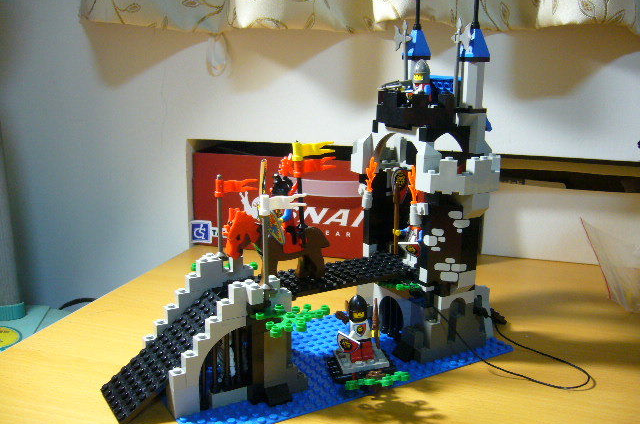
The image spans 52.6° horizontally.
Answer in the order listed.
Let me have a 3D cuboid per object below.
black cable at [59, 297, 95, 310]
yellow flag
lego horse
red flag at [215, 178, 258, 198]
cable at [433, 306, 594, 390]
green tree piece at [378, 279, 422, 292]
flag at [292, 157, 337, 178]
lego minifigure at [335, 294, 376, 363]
[{"bbox_3d":[-0.296,0.112,0.790,0.048,0.017,0.018,5,14,18],"label":"black cable"},{"bbox_3d":[-0.004,-0.042,0.442,0.031,0.013,0.007,-5,14,-24],"label":"yellow flag"},{"bbox_3d":[-0.028,0.022,0.442,0.078,0.055,0.017,-7,15,-31],"label":"lego horse"},{"bbox_3d":[-0.058,-0.017,0.453,0.031,0.013,0.007,-4,14,-17],"label":"red flag"},{"bbox_3d":[0.133,0.093,0.458,0.084,0.042,0.086,-7,15,-31],"label":"cable"},{"bbox_3d":[0.061,0.054,0.485,0.029,0.006,0.036,-7,15,-31],"label":"green tree piece"},{"bbox_3d":[-0.003,-0.030,0.444,0.031,0.013,0.007,-6,15,-26],"label":"flag"},{"bbox_3d":[0.025,0.079,0.438,0.027,0.044,0.020,-4,14,-20],"label":"lego minifigure"}]

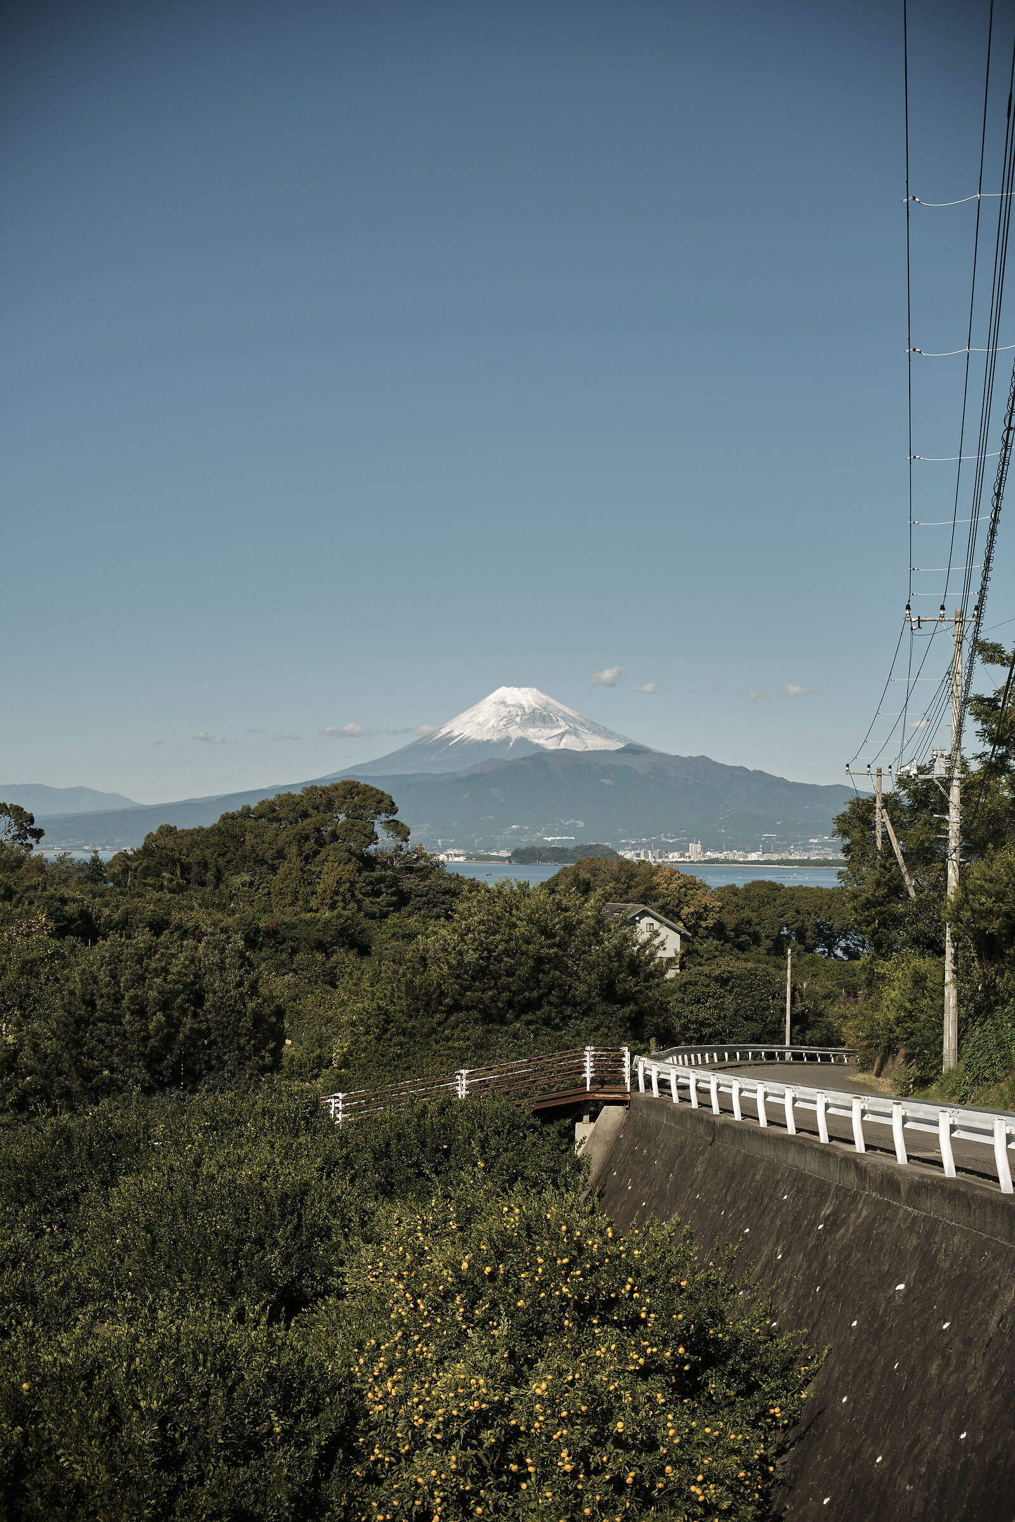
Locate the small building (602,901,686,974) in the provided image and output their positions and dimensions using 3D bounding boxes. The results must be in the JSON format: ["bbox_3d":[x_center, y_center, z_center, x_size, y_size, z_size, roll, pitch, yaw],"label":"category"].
[{"bbox_3d":[9.520,15.862,146.698,8.400,7.500,8.600,2,-3,-25],"label":"small building"}]

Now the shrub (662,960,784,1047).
[{"bbox_3d":[11.304,13.021,91.000,6.300,5.000,5.800,0,-3,0],"label":"shrub"}]

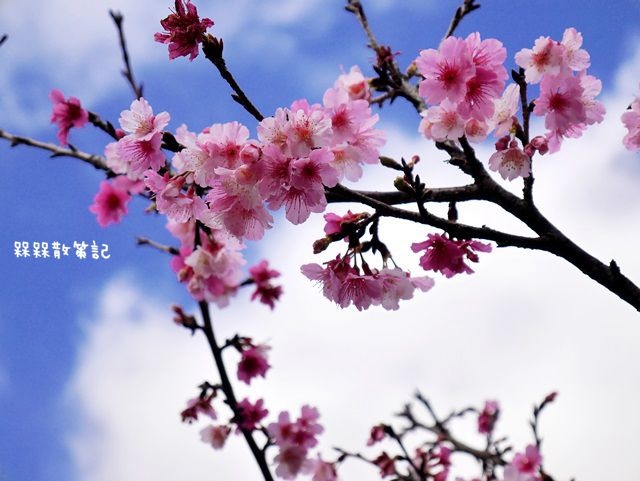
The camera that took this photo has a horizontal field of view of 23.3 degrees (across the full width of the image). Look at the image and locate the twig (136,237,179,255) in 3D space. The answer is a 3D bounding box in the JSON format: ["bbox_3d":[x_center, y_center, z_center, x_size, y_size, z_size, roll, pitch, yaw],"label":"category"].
[{"bbox_3d":[-0.108,0.003,1.030,0.029,0.006,0.007,22,0,0],"label":"twig"}]

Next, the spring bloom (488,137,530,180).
[{"bbox_3d":[0.100,-0.042,0.820,0.023,0.016,0.021,0,-41,0],"label":"spring bloom"}]

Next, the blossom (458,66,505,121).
[{"bbox_3d":[0.093,-0.085,0.895,0.029,0.033,0.020,0,9,-18],"label":"blossom"}]

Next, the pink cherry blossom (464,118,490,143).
[{"bbox_3d":[0.091,-0.064,0.900,0.015,0.015,0.016,0,12,-6],"label":"pink cherry blossom"}]

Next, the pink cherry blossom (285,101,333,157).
[{"bbox_3d":[-0.007,-0.065,0.900,0.031,0.034,0.020,0,-18,-3],"label":"pink cherry blossom"}]

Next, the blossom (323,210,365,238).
[{"bbox_3d":[0.015,-0.010,1.010,0.024,0.018,0.022,-21,-16,-28],"label":"blossom"}]

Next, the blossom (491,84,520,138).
[{"bbox_3d":[0.097,-0.068,0.820,0.024,0.028,0.014,0,0,41],"label":"blossom"}]

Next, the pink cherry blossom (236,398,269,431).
[{"bbox_3d":[-0.062,0.159,1.420,0.029,0.029,0.019,7,1,-15],"label":"pink cherry blossom"}]

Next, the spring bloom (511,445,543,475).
[{"bbox_3d":[0.200,0.211,1.500,0.028,0.029,0.019,0,3,0],"label":"spring bloom"}]

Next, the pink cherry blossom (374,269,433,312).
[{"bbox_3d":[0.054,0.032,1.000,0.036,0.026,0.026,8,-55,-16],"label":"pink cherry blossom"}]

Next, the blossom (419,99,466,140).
[{"bbox_3d":[0.065,-0.064,0.820,0.025,0.024,0.013,0,3,12],"label":"blossom"}]

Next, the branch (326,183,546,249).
[{"bbox_3d":[0.076,-0.016,1.020,0.143,0.018,0.018,15,0,0],"label":"branch"}]

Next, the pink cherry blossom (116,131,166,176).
[{"bbox_3d":[-0.095,-0.046,0.830,0.028,0.015,0.027,0,-63,27],"label":"pink cherry blossom"}]

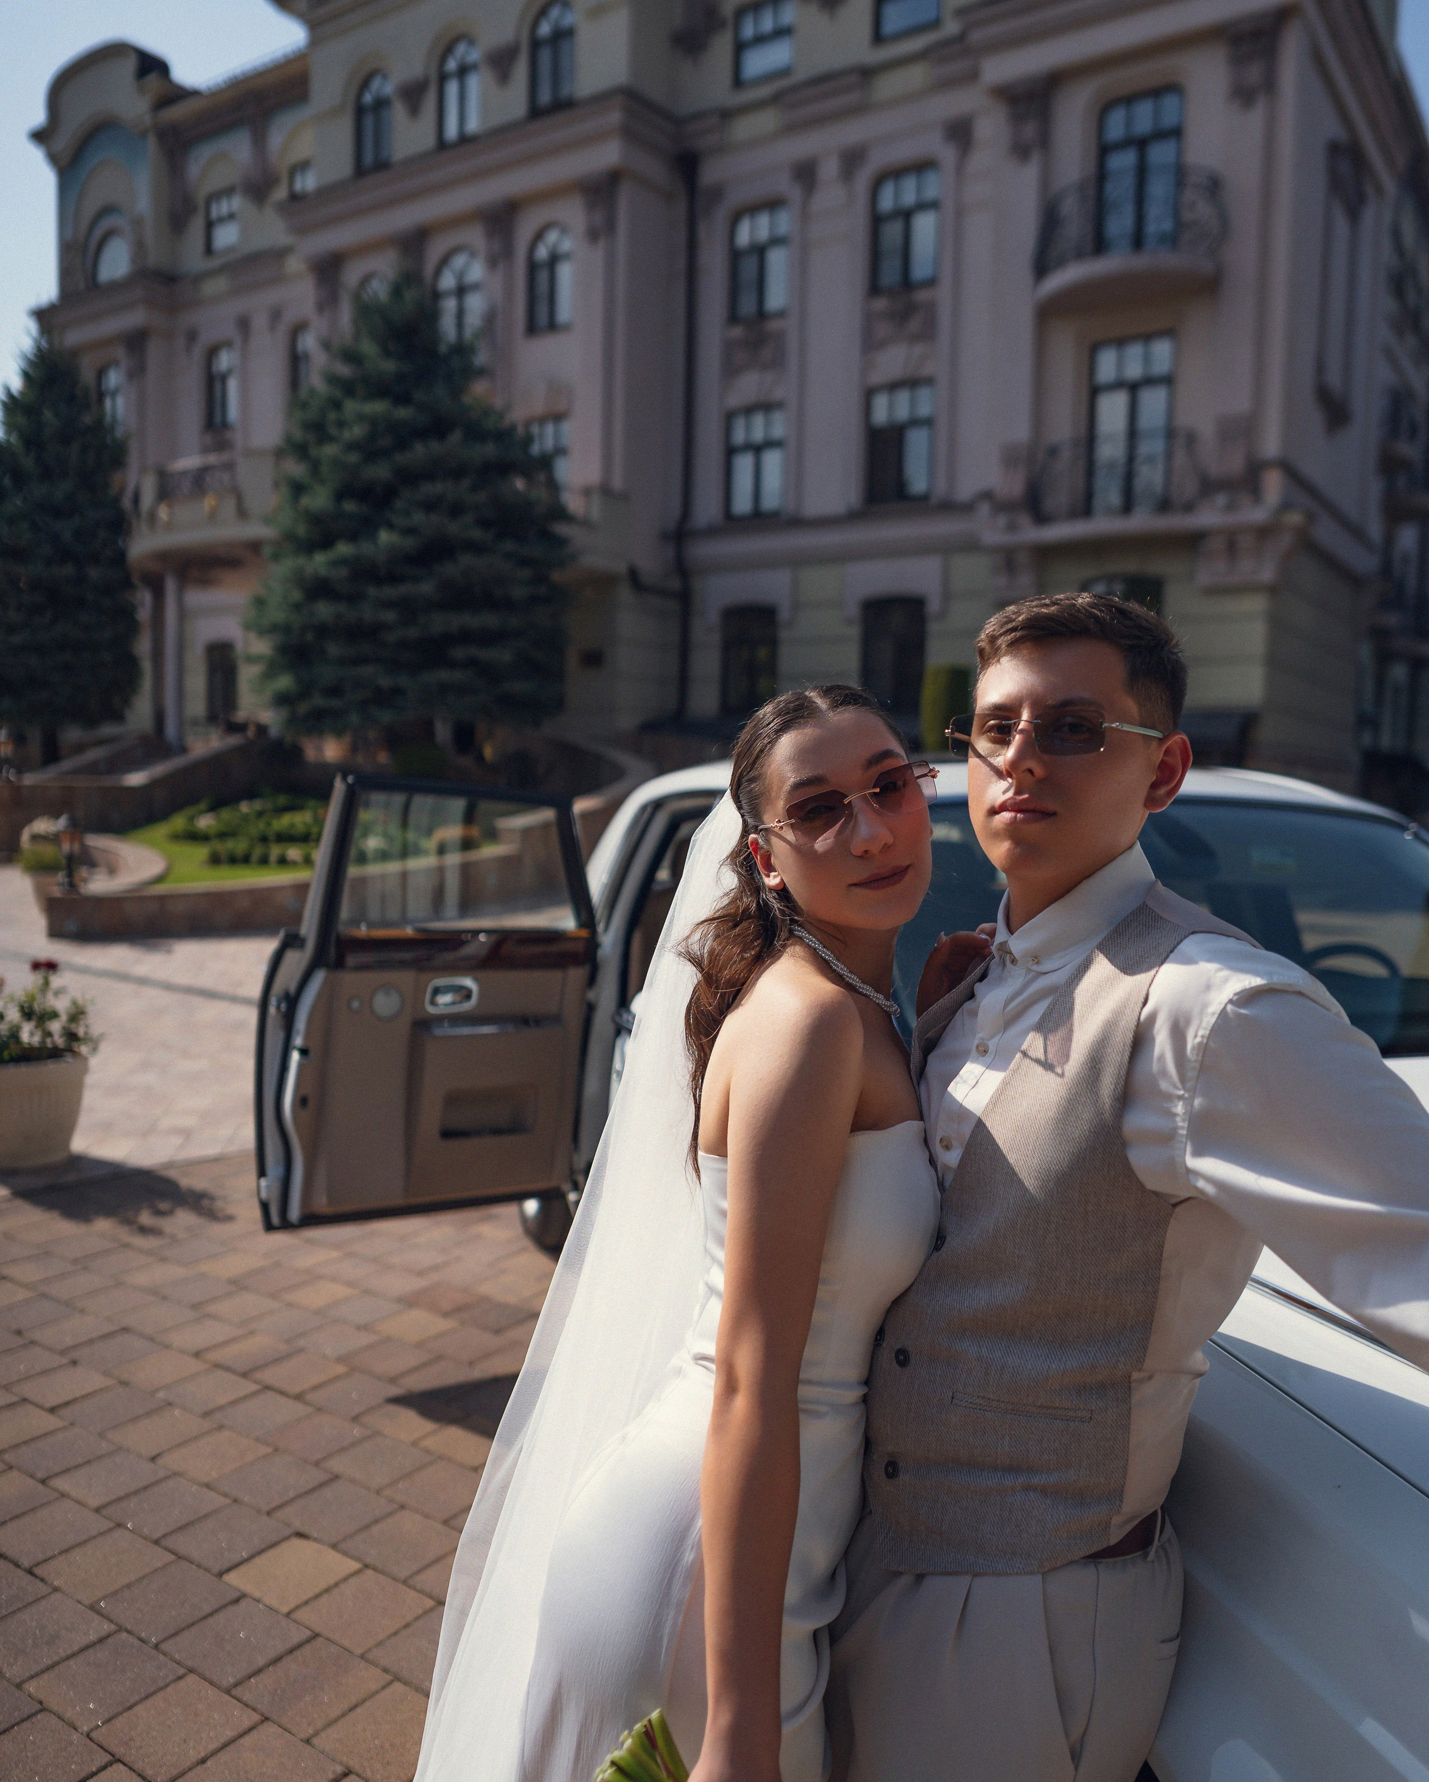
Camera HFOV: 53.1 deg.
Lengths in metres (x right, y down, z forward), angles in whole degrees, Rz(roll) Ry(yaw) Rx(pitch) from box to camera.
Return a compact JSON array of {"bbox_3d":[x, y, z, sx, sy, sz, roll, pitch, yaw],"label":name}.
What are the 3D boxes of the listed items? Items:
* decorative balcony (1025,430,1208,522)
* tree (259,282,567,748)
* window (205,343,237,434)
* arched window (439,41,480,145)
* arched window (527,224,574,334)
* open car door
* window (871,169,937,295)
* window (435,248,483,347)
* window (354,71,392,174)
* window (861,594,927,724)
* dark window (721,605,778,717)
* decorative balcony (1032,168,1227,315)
[{"bbox_3d":[5.808,-5.922,20.427,2.650,1.120,0.700,3,4,34],"label":"decorative balcony"},{"bbox_3d":[-4.100,-5.100,19.300,4.300,6.500,4.300,1,3,0],"label":"tree"},{"bbox_3d":[-11.134,-11.406,32.382,1.120,1.840,0.220,3,4,34],"label":"window"},{"bbox_3d":[-4.745,-14.883,26.612,1.078,1.936,0.200,3,4,34],"label":"arched window"},{"bbox_3d":[-2.923,-10.958,25.583,1.038,1.876,0.200,3,4,34],"label":"arched window"},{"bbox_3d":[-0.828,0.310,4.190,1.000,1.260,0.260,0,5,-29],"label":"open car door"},{"bbox_3d":[3.099,-10.712,23.146,1.235,1.960,0.200,3,4,34],"label":"window"},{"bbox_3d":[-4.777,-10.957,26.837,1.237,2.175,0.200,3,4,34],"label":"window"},{"bbox_3d":[-6.614,-14.983,27.870,1.078,1.916,0.200,3,4,34],"label":"window"},{"bbox_3d":[2.932,-3.745,23.246,1.140,1.950,0.220,3,4,34],"label":"window"},{"bbox_3d":[0.613,-4.082,25.169,1.171,1.896,0.200,3,4,34],"label":"dark window"},{"bbox_3d":[5.737,-9.178,20.036,2.800,1.500,1.200,3,4,34],"label":"decorative balcony"}]

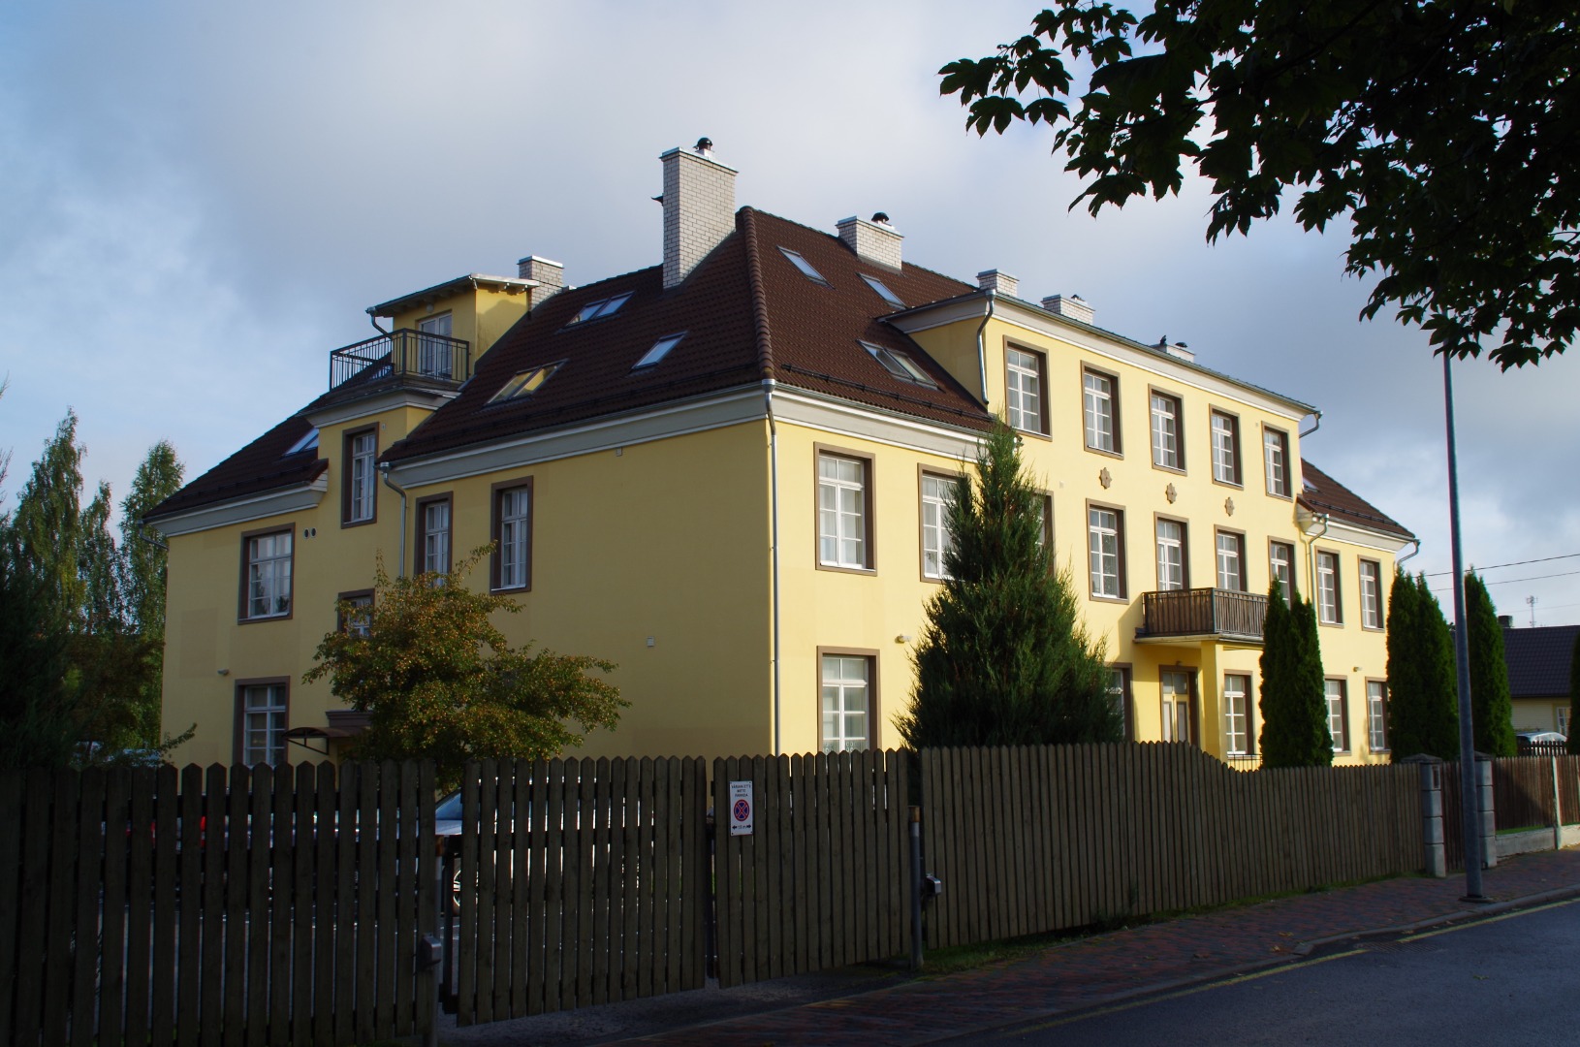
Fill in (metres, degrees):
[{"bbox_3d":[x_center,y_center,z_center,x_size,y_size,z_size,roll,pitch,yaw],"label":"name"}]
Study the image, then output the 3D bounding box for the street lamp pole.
[{"bbox_3d":[6.490,0.634,15.319,0.300,5.900,0.300,-8,-10,40],"label":"street lamp pole"}]

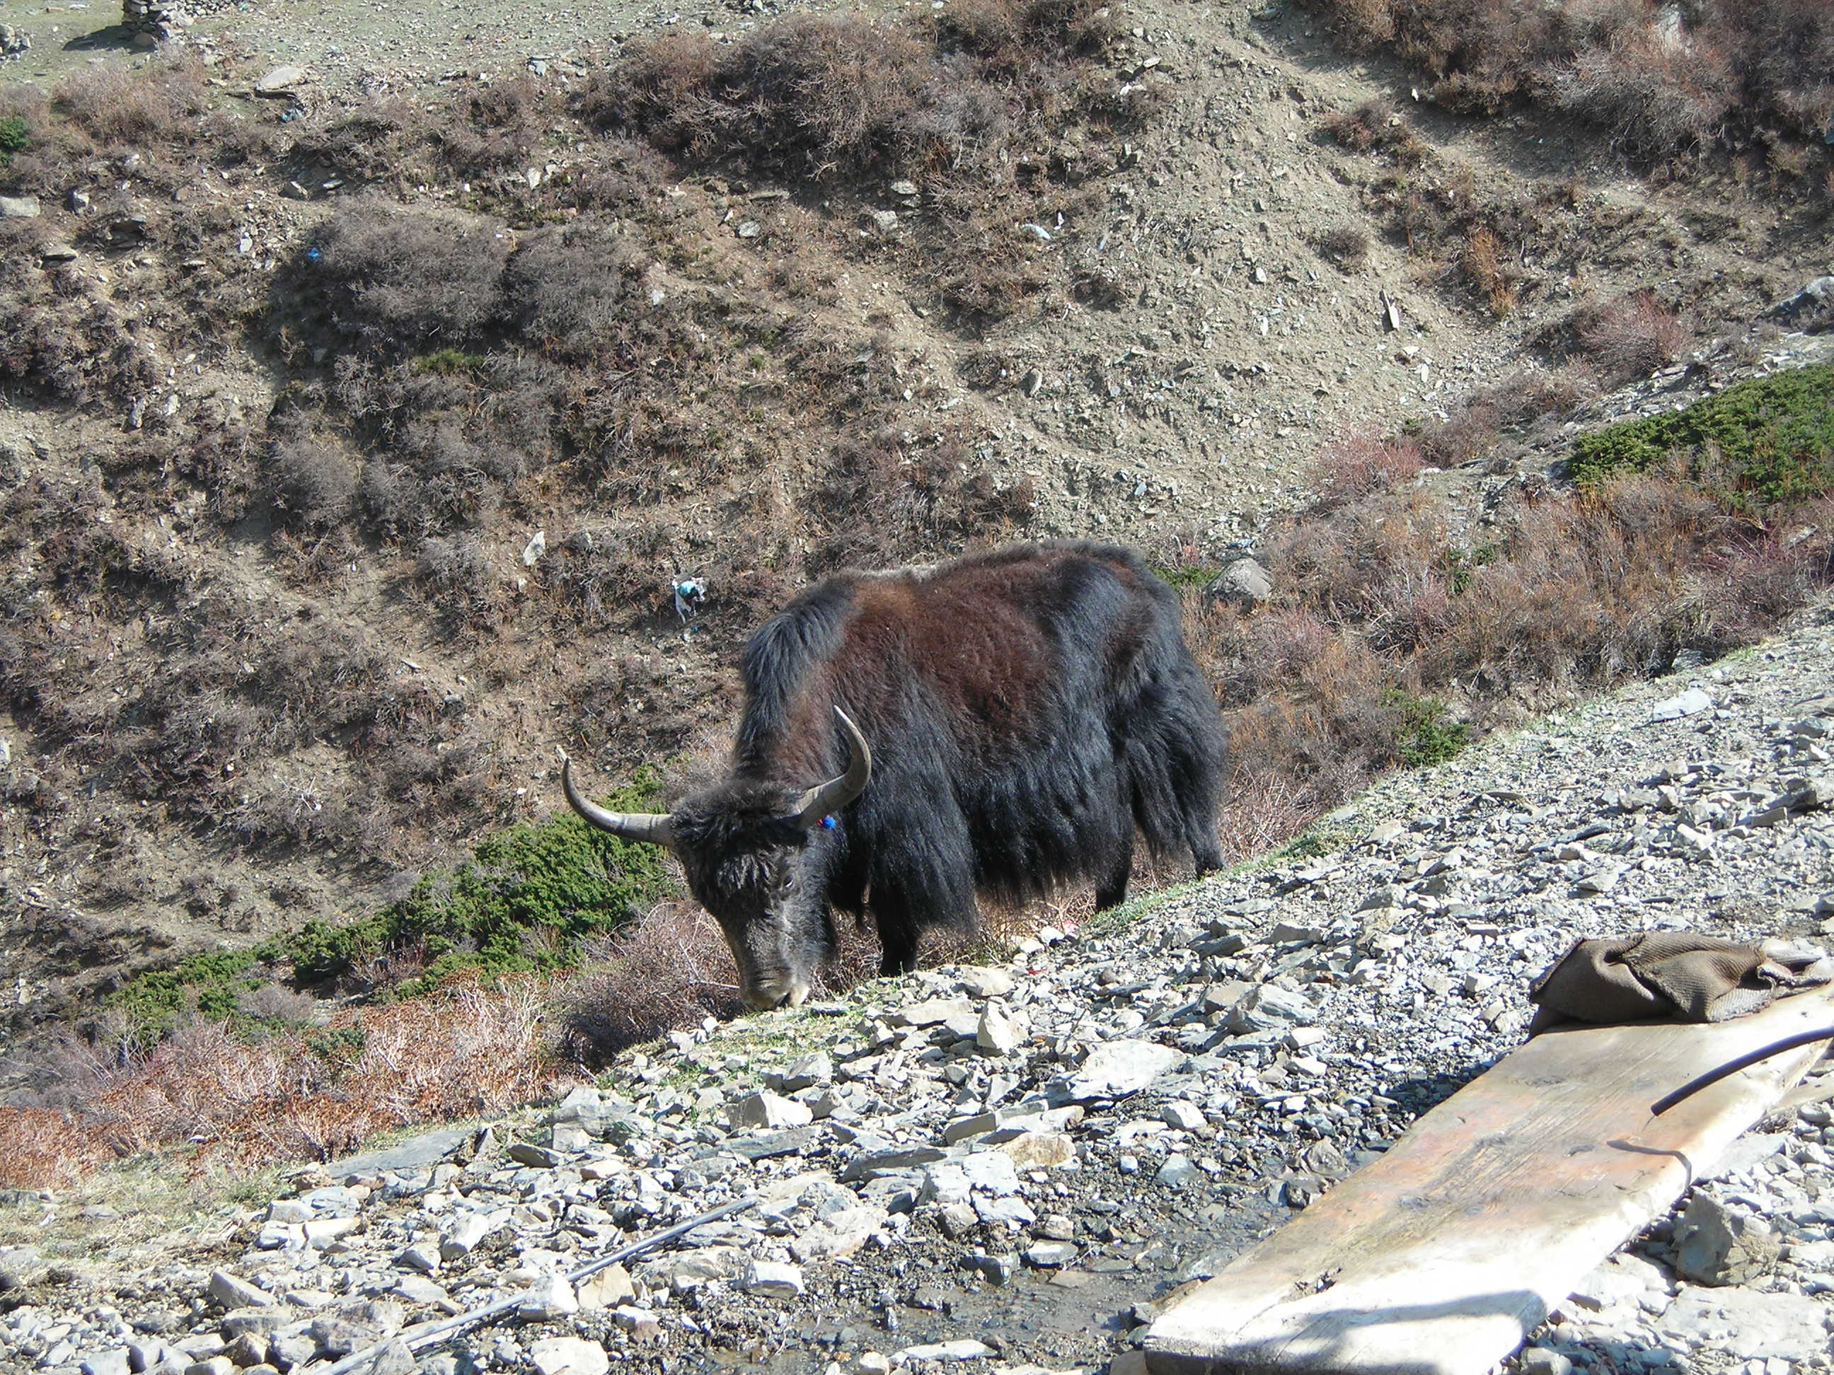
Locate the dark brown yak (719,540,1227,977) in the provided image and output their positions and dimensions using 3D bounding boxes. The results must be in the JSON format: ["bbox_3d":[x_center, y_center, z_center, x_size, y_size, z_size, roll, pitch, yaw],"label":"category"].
[{"bbox_3d":[0.177,0.210,14.550,1.550,1.250,0.780,-8,14,-36],"label":"dark brown yak"}]

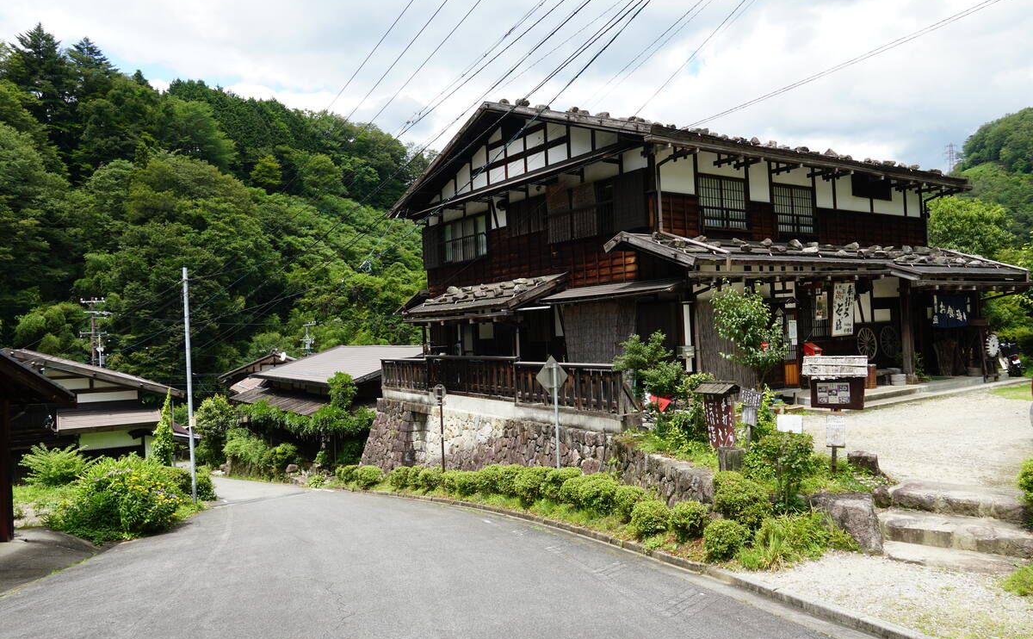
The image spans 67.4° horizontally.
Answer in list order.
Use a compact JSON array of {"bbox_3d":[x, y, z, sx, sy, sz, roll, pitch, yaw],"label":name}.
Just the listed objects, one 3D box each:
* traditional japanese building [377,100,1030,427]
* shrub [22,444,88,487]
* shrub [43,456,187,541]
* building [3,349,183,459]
[{"bbox_3d":[4.758,-2.072,22.514,15.800,7.900,14.600,-2,-1,-35],"label":"traditional japanese building"},{"bbox_3d":[-12.424,3.918,20.800,1.750,1.150,1.600,-2,-1,-31],"label":"shrub"},{"bbox_3d":[-5.380,2.386,10.400,1.750,1.100,1.500,-2,-1,-28],"label":"shrub"},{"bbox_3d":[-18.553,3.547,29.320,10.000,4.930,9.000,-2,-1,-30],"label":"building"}]

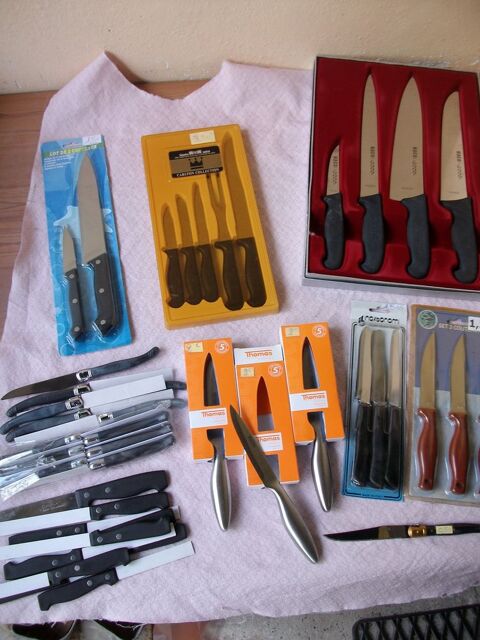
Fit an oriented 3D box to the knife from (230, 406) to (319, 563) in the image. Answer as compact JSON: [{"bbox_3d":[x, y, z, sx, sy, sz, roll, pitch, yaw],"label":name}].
[{"bbox_3d":[0.043,0.206,0.753,0.024,0.019,0.221,-27,77,-11],"label":"knife"}]

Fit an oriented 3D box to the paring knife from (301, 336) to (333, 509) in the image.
[{"bbox_3d":[0.100,0.133,0.788,0.024,0.020,0.233,-4,69,-3],"label":"paring knife"}]

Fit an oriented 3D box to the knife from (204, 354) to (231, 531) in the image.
[{"bbox_3d":[-0.030,0.154,0.776,0.027,0.020,0.234,-4,69,-3],"label":"knife"}]

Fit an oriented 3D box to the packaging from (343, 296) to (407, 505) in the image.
[{"bbox_3d":[0.188,0.099,0.806,0.080,0.020,0.275,7,69,1],"label":"packaging"}]

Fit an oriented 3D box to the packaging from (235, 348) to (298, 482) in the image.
[{"bbox_3d":[0.034,0.125,0.790,0.065,0.022,0.184,-5,69,-4],"label":"packaging"}]

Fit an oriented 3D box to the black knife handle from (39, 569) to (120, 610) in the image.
[{"bbox_3d":[-0.192,0.323,0.711,0.094,0.015,0.022,-19,71,-9],"label":"black knife handle"}]

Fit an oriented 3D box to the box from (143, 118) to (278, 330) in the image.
[{"bbox_3d":[-0.051,-0.148,0.887,0.157,0.030,0.315,-9,70,-5],"label":"box"}]

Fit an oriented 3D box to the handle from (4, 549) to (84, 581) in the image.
[{"bbox_3d":[-0.235,0.295,0.714,0.093,0.015,0.024,-7,70,-4],"label":"handle"}]

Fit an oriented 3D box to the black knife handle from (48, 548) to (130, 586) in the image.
[{"bbox_3d":[-0.180,0.298,0.713,0.095,0.015,0.024,-16,71,-8],"label":"black knife handle"}]

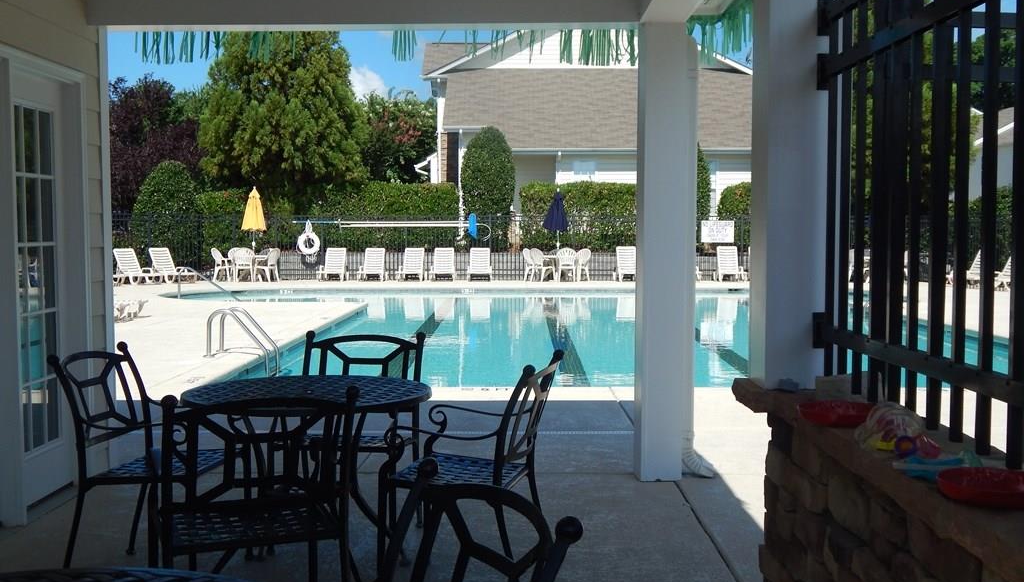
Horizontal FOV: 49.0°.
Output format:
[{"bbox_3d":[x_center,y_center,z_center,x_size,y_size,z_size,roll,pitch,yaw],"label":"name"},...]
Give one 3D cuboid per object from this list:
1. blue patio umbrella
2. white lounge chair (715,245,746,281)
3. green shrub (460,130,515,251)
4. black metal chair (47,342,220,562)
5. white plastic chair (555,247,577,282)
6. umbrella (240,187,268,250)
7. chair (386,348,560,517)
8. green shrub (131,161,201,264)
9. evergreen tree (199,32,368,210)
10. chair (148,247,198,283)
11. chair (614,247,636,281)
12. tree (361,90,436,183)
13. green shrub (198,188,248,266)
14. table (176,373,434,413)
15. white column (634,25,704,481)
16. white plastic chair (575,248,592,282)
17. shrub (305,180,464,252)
[{"bbox_3d":[1.165,-1.502,29.763,0.680,2.442,0.680,0,3,0],"label":"blue patio umbrella"},{"bbox_3d":[6.039,-0.753,31.000,0.700,0.930,1.700,0,3,3],"label":"white lounge chair"},{"bbox_3d":[-0.699,-2.906,32.087,1.500,3.442,1.500,0,3,0],"label":"green shrub"},{"bbox_3d":[-1.588,0.704,4.900,0.630,0.920,0.600,0,3,11],"label":"black metal chair"},{"bbox_3d":[1.421,-0.699,29.307,0.560,0.890,0.570,0,3,0],"label":"white plastic chair"},{"bbox_3d":[-7.015,-1.538,30.600,0.680,2.500,0.680,0,3,0],"label":"umbrella"},{"bbox_3d":[-0.148,0.712,4.651,0.630,0.920,0.600,1,3,16],"label":"chair"},{"bbox_3d":[-10.311,-2.280,33.500,2.050,3.150,2.050,0,3,0],"label":"green shrub"},{"bbox_3d":[-8.131,-6.245,40.000,6.000,9.600,6.000,0,3,0],"label":"evergreen tree"},{"bbox_3d":[-8.585,-0.659,28.508,0.680,0.900,1.520,-3,4,-40],"label":"chair"},{"bbox_3d":[3.227,-0.753,31.000,0.700,0.930,1.700,0,3,0],"label":"chair"},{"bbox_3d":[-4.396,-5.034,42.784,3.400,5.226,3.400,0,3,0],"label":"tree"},{"bbox_3d":[-8.200,-1.817,31.948,1.450,2.185,1.350,0,3,0],"label":"green shrub"},{"bbox_3d":[-0.878,0.803,4.875,1.080,0.720,1.080,0,3,0],"label":"table"},{"bbox_3d":[0.829,-0.205,6.255,0.235,2.504,0.235,0,3,0],"label":"white column"},{"bbox_3d":[1.901,-0.702,30.100,0.580,0.900,0.570,2,4,40],"label":"white plastic chair"},{"bbox_3d":[-3.673,-2.156,32.130,4.400,1.939,1.400,0,3,0],"label":"shrub"}]

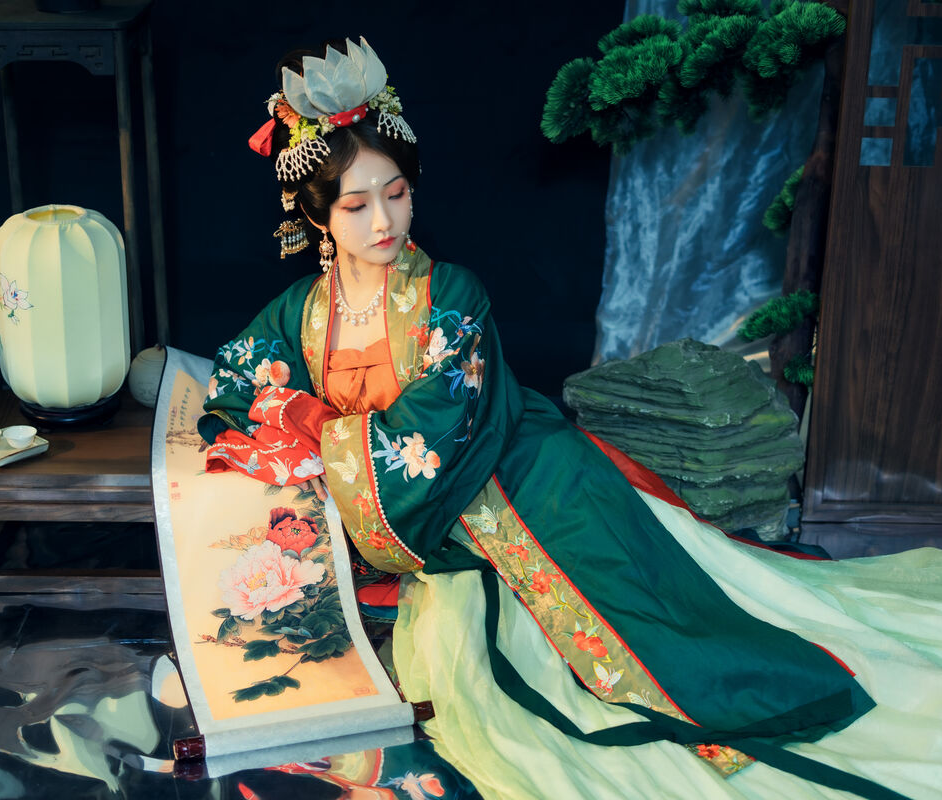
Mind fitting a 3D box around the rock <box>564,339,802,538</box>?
[{"bbox_3d":[0.390,0.043,3.150,0.417,0.349,0.291,1,20,0],"label":"rock"}]

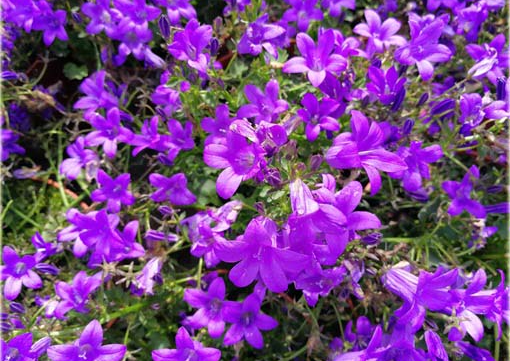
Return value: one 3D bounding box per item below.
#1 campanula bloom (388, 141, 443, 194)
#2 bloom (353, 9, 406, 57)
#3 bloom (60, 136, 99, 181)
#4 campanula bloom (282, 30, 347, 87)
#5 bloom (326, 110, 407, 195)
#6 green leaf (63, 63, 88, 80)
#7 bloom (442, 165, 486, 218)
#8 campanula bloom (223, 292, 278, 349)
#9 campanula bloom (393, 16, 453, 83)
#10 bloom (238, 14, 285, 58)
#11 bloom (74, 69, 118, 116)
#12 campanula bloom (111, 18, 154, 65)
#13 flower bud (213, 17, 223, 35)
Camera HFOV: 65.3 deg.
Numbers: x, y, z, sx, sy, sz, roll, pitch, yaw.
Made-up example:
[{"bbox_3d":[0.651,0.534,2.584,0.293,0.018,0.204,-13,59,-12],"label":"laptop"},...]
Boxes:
[{"bbox_3d":[0.100,-0.008,0.250,0.034,0.019,0.031,0,75,6],"label":"campanula bloom"},{"bbox_3d":[0.085,-0.100,0.270,0.036,0.022,0.035,0,60,-3],"label":"bloom"},{"bbox_3d":[-0.128,-0.016,0.290,0.030,0.022,0.033,0,81,15],"label":"bloom"},{"bbox_3d":[0.034,-0.069,0.225,0.036,0.024,0.034,0,63,-2],"label":"campanula bloom"},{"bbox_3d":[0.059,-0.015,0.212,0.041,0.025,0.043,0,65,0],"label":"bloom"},{"bbox_3d":[-0.151,-0.092,0.335,0.022,0.007,0.020,0,50,0],"label":"green leaf"},{"bbox_3d":[0.150,0.008,0.285,0.033,0.020,0.036,0,84,6],"label":"bloom"},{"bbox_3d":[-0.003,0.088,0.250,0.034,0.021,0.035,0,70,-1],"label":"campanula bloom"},{"bbox_3d":[0.106,-0.083,0.250,0.036,0.024,0.037,0,73,-7],"label":"campanula bloom"},{"bbox_3d":[0.005,-0.108,0.297,0.033,0.023,0.031,0,81,12],"label":"bloom"},{"bbox_3d":[-0.118,-0.065,0.295,0.033,0.021,0.032,0,65,3],"label":"bloom"},{"bbox_3d":[-0.092,-0.105,0.300,0.034,0.034,0.022,0,11,0],"label":"campanula bloom"},{"bbox_3d":[-0.026,-0.106,0.275,0.007,0.013,0.007,3,30,0],"label":"flower bud"}]

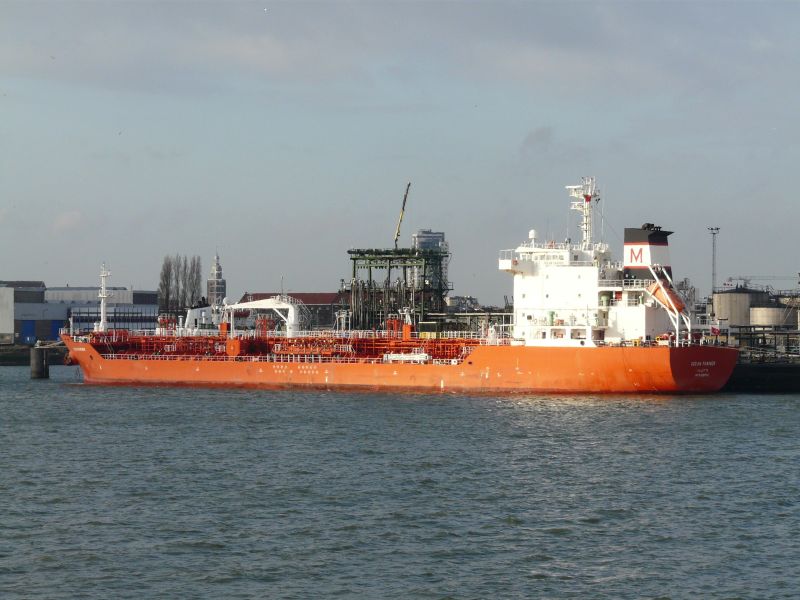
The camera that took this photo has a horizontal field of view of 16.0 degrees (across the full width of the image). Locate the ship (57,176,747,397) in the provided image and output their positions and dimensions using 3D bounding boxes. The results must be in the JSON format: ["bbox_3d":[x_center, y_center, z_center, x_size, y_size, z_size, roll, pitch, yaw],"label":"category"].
[{"bbox_3d":[-6.717,-1.616,449.592,125.034,32.721,20.453,0,-1,35],"label":"ship"}]

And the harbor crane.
[{"bbox_3d":[0.420,-14.125,478.000,0.900,11.233,0.800,11,0,0],"label":"harbor crane"}]

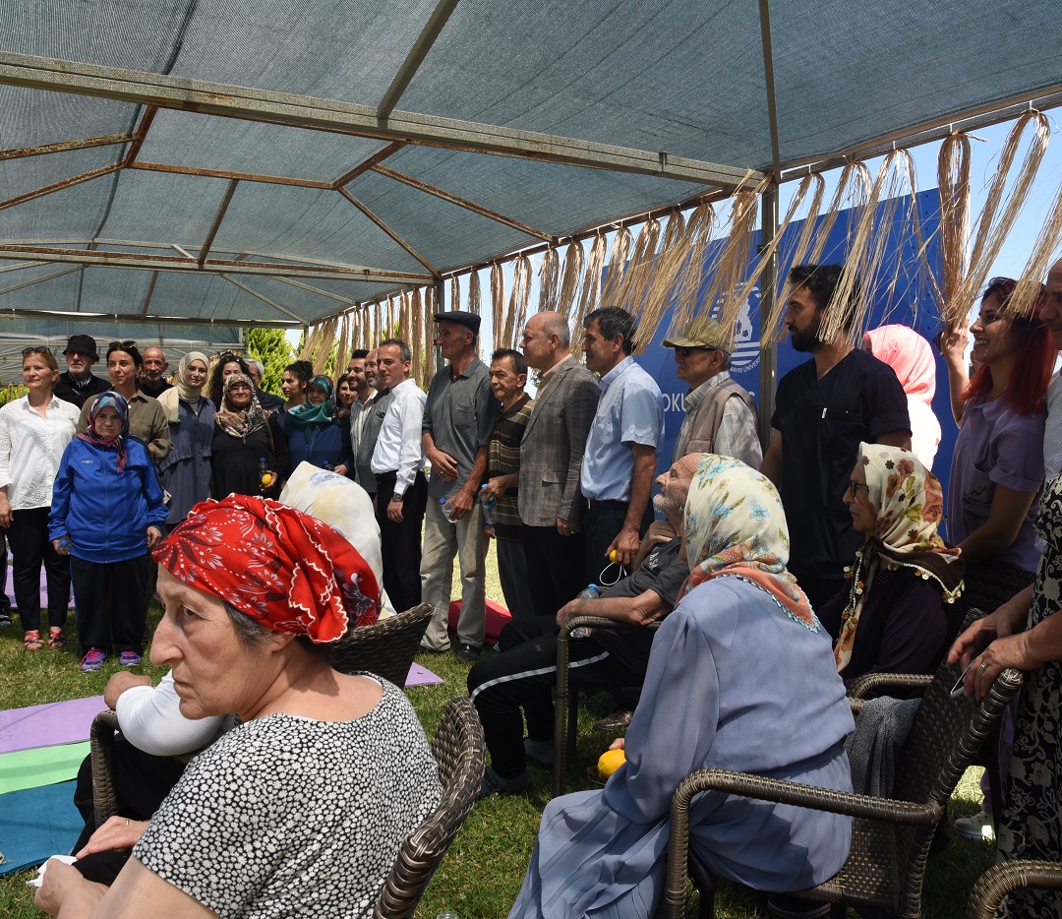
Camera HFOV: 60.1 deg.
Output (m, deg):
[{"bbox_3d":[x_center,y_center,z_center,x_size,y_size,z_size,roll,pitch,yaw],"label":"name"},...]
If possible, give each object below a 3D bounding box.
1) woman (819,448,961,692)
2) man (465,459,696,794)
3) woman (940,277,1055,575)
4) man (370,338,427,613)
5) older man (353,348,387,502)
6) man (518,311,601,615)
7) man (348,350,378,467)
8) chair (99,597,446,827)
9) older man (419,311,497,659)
[{"bbox_3d":[0.760,0.547,2.394,0.750,1.170,0.520,0,3,2],"label":"woman"},{"bbox_3d":[0.230,0.528,3.014,0.880,1.140,0.560,0,3,3],"label":"man"},{"bbox_3d":[1.355,0.291,2.720,0.370,1.646,0.480,0,3,-7],"label":"woman"},{"bbox_3d":[-0.714,0.166,5.017,0.340,1.639,0.500,-2,4,-32],"label":"man"},{"bbox_3d":[-0.965,0.148,5.517,0.320,1.619,0.500,-3,4,-40],"label":"older man"},{"bbox_3d":[0.130,0.189,4.097,0.360,1.695,0.520,-1,3,-22],"label":"man"},{"bbox_3d":[-1.102,0.107,6.015,0.500,1.644,0.320,3,4,43],"label":"man"},{"bbox_3d":[-0.555,0.738,2.024,0.600,0.830,0.570,2,4,35],"label":"chair"},{"bbox_3d":[-0.381,0.113,4.794,0.380,1.769,0.540,-3,4,-40],"label":"older man"}]

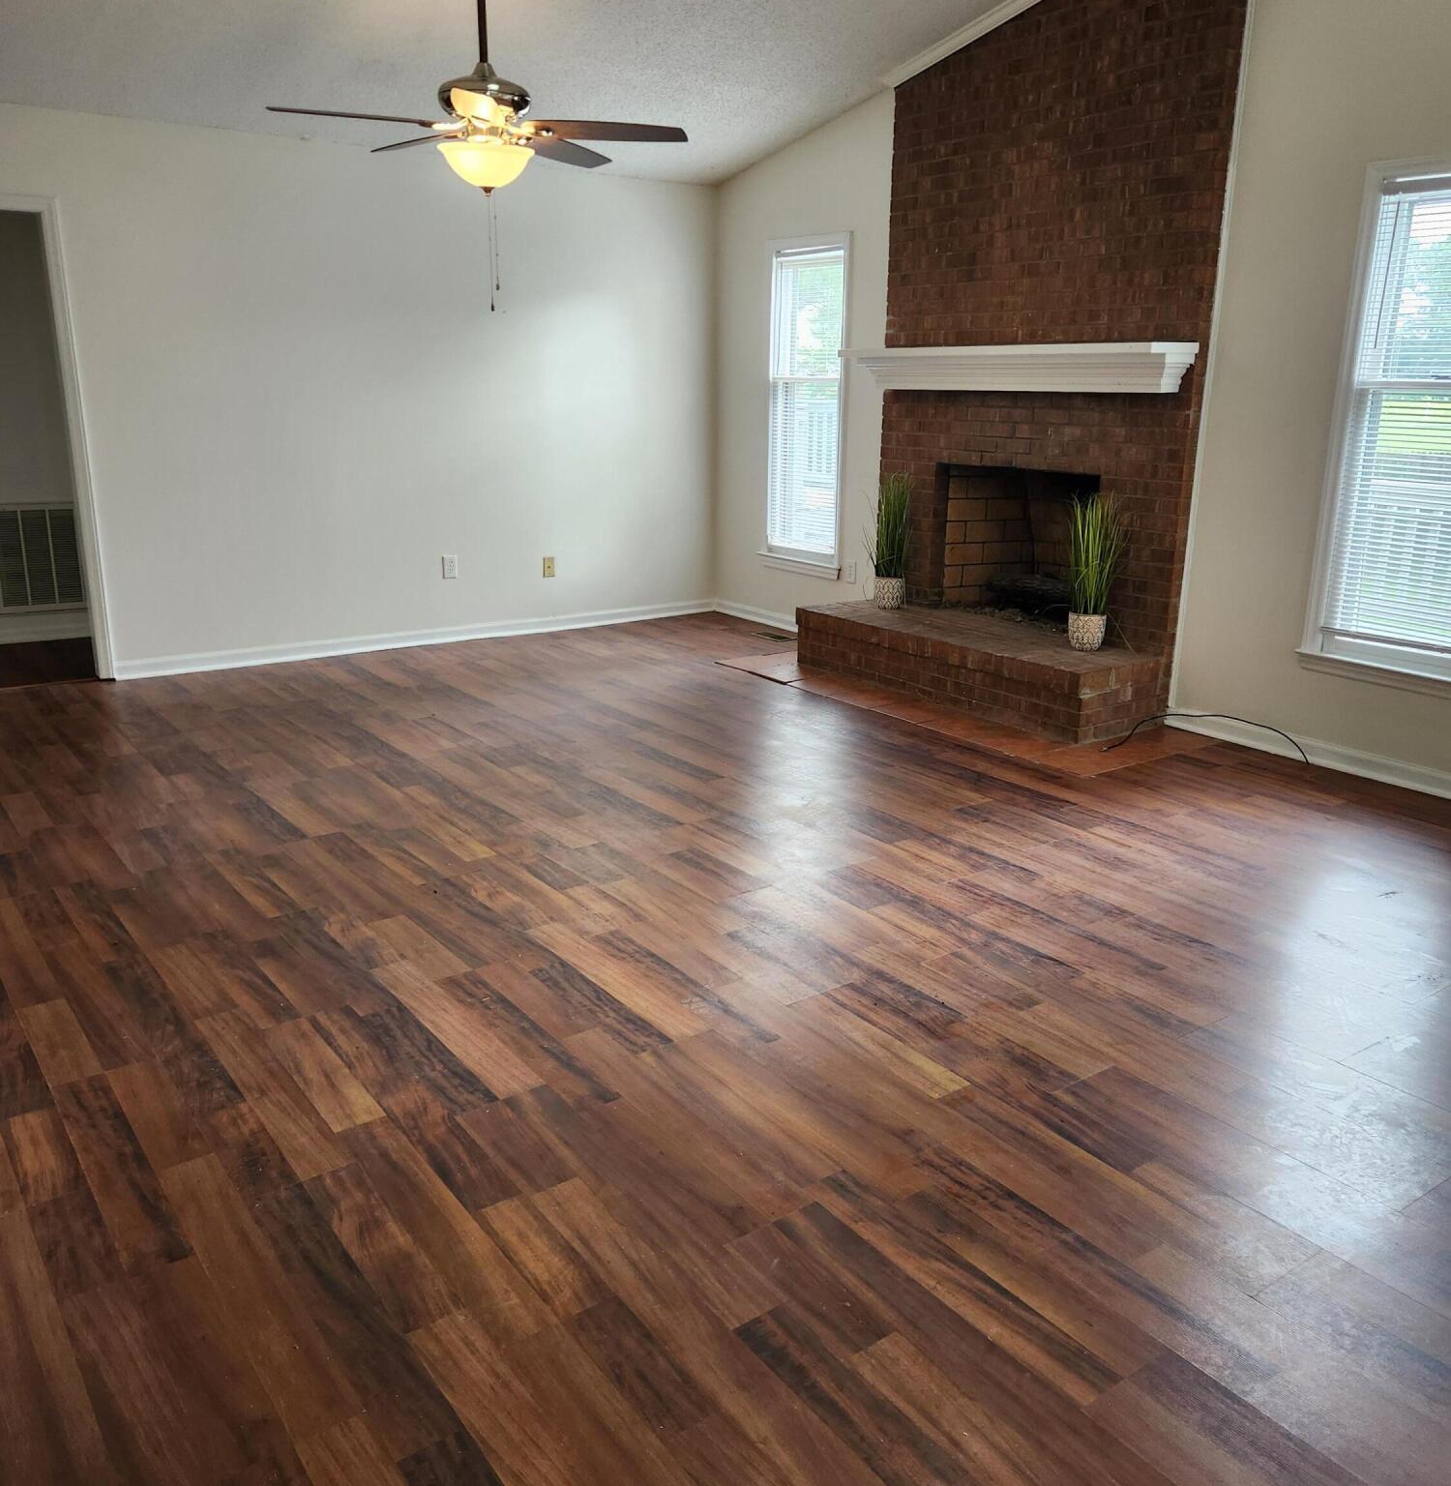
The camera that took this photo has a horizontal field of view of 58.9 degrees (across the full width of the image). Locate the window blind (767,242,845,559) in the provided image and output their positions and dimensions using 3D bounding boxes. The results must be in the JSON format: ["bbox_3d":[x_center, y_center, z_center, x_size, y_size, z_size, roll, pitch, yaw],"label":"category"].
[{"bbox_3d":[0.437,-1.880,7.088,0.045,1.600,0.620,-10,19,-34],"label":"window blind"}]

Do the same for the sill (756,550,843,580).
[{"bbox_3d":[0.411,-1.003,7.266,0.090,0.075,0.765,-10,19,-34],"label":"sill"}]

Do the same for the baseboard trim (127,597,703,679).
[{"bbox_3d":[-1.448,-0.598,7.014,3.483,0.087,0.020,-10,19,-34],"label":"baseboard trim"}]

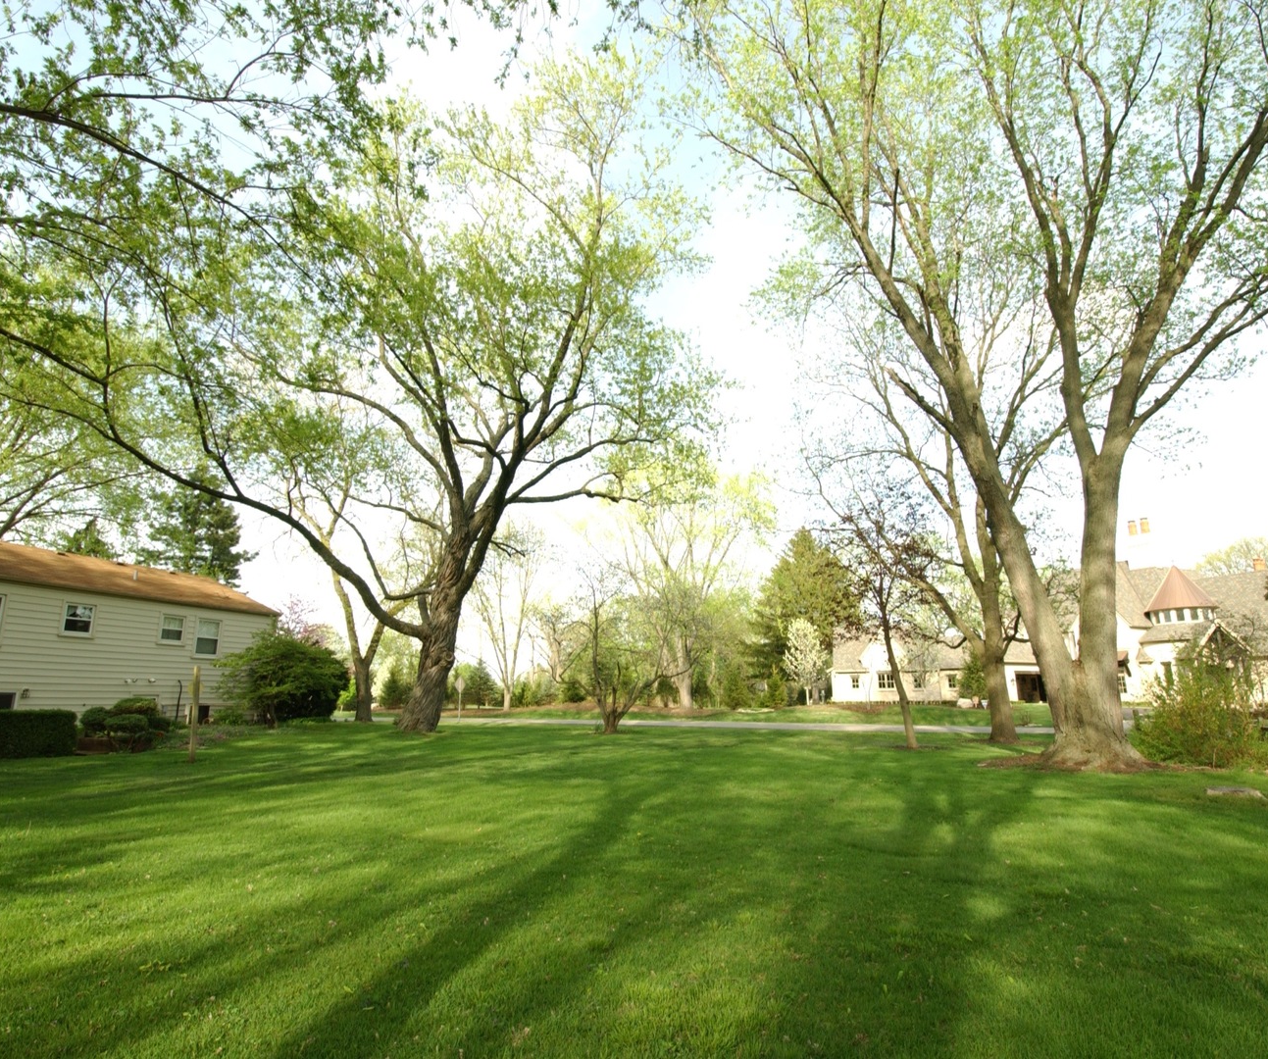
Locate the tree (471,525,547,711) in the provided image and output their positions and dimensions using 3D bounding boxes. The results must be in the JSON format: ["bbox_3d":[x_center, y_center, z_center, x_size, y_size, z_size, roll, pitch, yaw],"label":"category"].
[{"bbox_3d":[-9.300,6.344,50.000,5.403,13.740,5.403,2,-14,-10],"label":"tree"}]

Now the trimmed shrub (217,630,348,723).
[{"bbox_3d":[-12.816,5.362,24.500,4.096,3.435,3.482,6,-15,-26],"label":"trimmed shrub"}]

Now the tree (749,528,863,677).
[{"bbox_3d":[15.097,7.402,59.000,9.214,15.331,9.214,-4,-14,14],"label":"tree"}]

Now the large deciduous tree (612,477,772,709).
[{"bbox_3d":[4.253,4.332,49.500,11.383,17.195,11.383,-2,-13,5],"label":"large deciduous tree"}]

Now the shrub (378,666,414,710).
[{"bbox_3d":[-17.081,11.390,48.500,2.514,3.210,2.514,4,-14,-19],"label":"shrub"}]

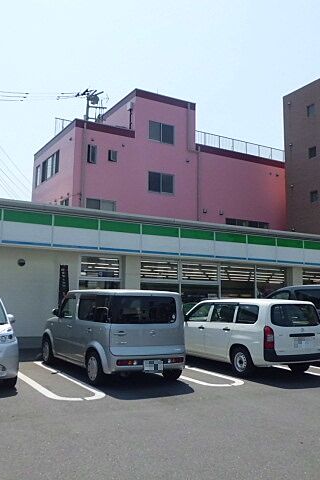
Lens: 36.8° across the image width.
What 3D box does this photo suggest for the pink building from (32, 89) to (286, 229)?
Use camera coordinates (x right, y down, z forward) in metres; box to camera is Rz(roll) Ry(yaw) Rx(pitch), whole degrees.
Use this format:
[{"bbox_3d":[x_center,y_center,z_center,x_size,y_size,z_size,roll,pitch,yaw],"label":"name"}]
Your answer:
[{"bbox_3d":[-0.016,-1.125,31.528,14.699,13.369,8.050,5,-9,-29],"label":"pink building"}]

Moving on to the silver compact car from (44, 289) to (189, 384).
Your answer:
[{"bbox_3d":[-1.147,1.840,9.800,1.680,1.640,3.730,5,-8,-31],"label":"silver compact car"}]

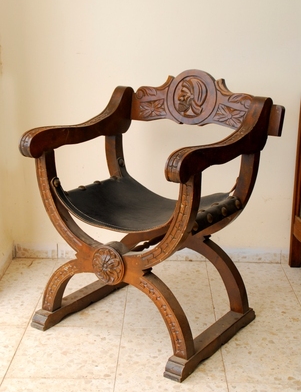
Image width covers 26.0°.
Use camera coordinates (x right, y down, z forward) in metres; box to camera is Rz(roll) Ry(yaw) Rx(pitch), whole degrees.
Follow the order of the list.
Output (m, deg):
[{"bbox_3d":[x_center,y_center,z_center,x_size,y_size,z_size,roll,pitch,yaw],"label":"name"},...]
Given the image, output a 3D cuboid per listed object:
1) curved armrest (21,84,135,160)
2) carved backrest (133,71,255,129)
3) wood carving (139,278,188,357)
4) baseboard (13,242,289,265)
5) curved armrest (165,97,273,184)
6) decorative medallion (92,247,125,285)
[{"bbox_3d":[-0.235,-0.270,2.276,0.052,0.185,0.579,11,18,33],"label":"curved armrest"},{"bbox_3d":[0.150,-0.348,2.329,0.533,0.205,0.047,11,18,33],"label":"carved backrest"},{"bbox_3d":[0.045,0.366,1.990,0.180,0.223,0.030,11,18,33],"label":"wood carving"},{"bbox_3d":[0.003,0.258,2.886,1.222,0.070,0.015,1,15,1],"label":"baseboard"},{"bbox_3d":[0.224,-0.182,1.977,0.052,0.185,0.579,11,18,33],"label":"curved armrest"},{"bbox_3d":[-0.134,0.219,2.062,0.123,0.123,0.027,11,18,33],"label":"decorative medallion"}]

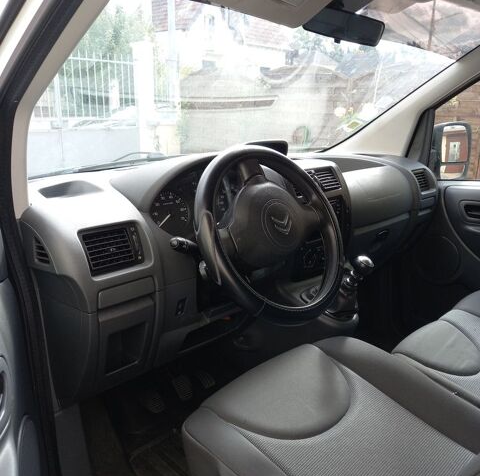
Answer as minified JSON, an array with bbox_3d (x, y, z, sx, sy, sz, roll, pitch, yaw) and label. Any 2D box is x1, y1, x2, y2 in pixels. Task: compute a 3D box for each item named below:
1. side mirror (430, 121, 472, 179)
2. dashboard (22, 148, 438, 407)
[{"bbox_3d":[0.881,-0.362,1.988,0.200,0.270,0.130,-8,16,-28],"label":"side mirror"},{"bbox_3d":[0.118,-0.036,1.437,1.550,0.480,0.500,-13,19,-42],"label":"dashboard"}]

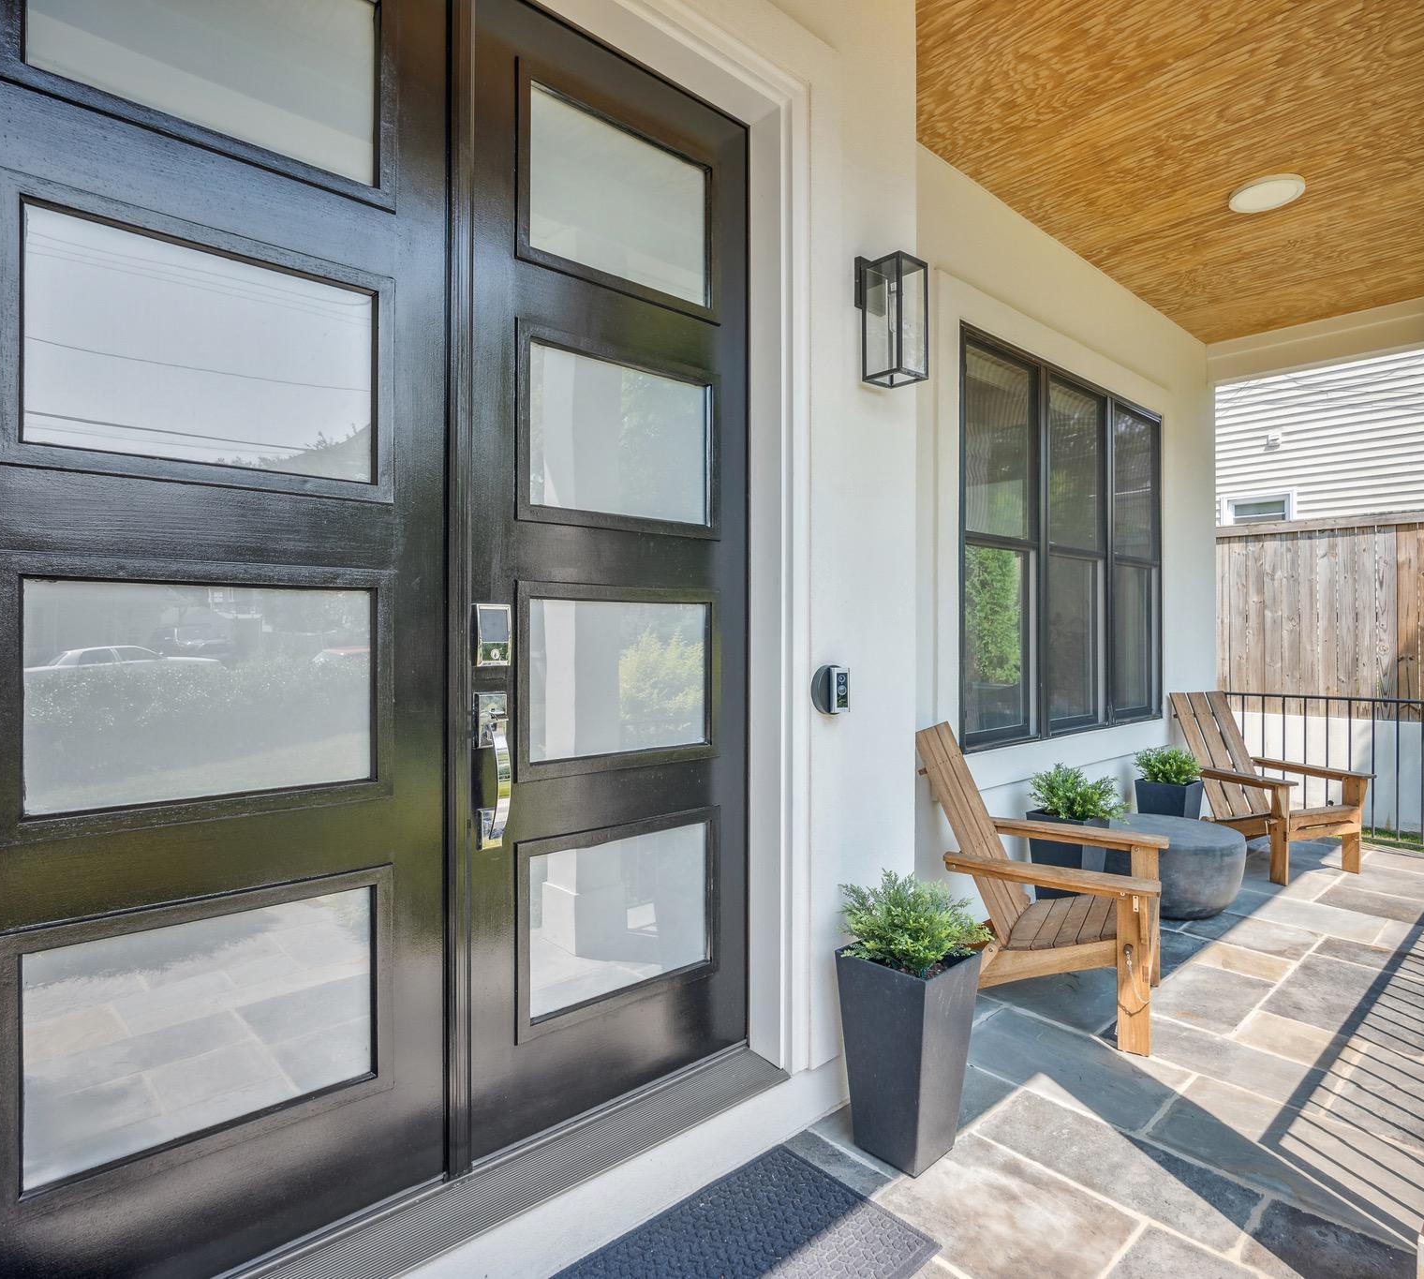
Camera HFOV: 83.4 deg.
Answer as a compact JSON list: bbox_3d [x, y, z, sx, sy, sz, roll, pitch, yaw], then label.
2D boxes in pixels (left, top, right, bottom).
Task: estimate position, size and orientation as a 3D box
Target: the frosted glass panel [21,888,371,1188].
[{"bbox_3d":[-0.834,0.646,1.355,0.505,0.360,0.020,0,0,-40],"label":"frosted glass panel"}]

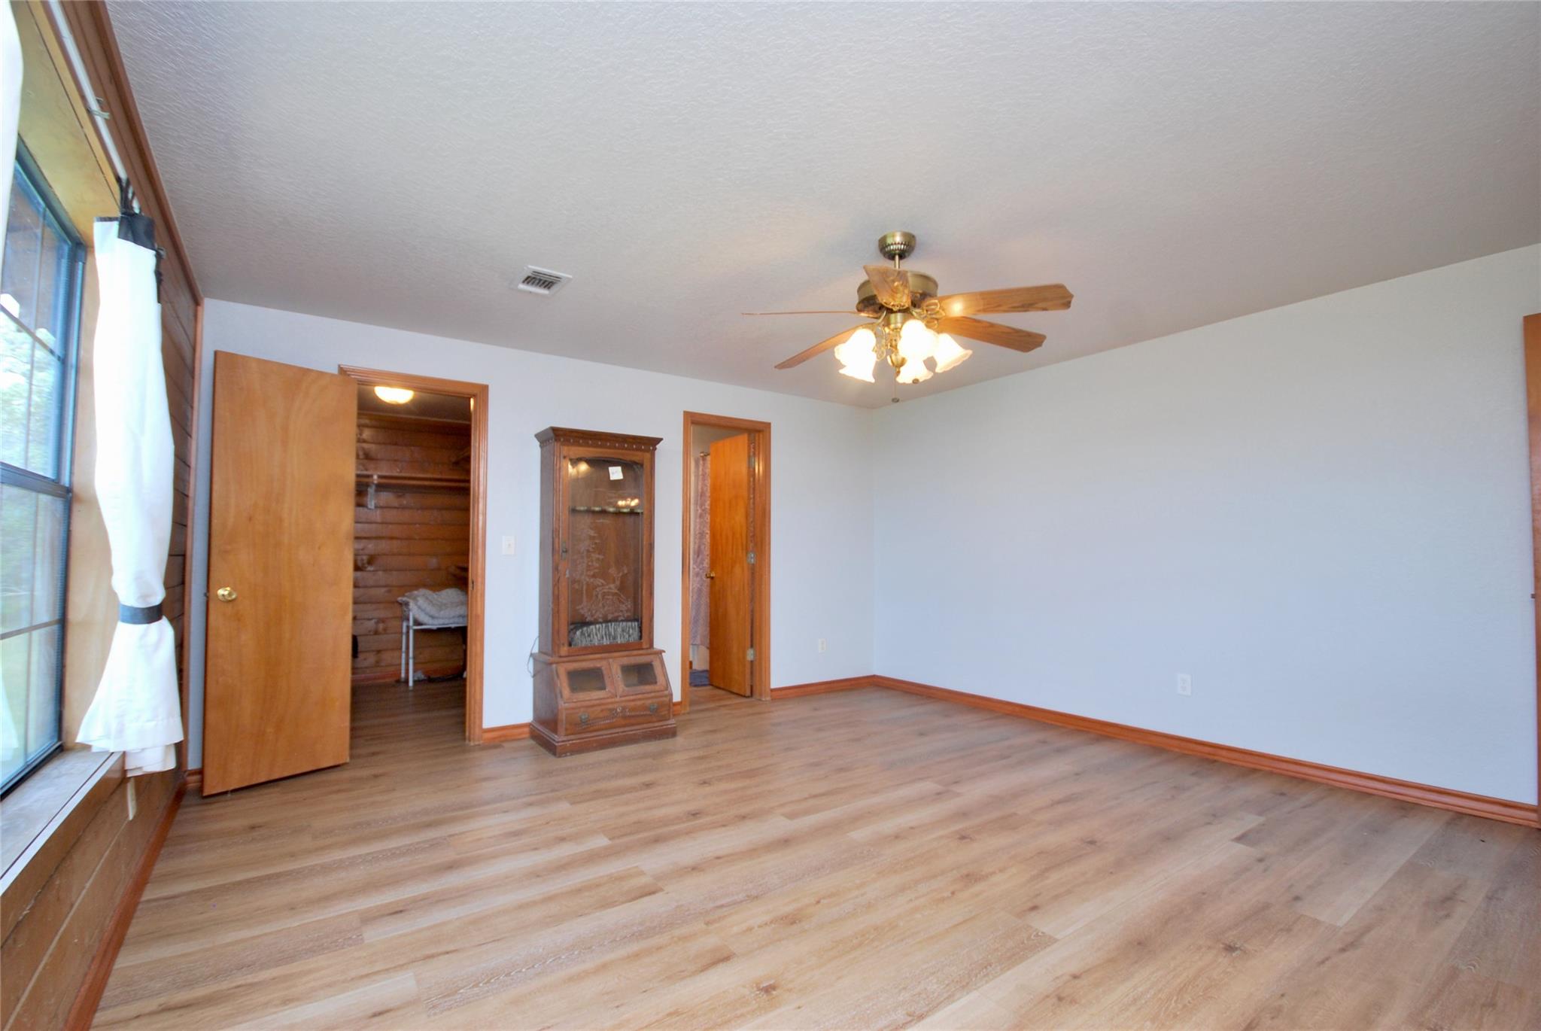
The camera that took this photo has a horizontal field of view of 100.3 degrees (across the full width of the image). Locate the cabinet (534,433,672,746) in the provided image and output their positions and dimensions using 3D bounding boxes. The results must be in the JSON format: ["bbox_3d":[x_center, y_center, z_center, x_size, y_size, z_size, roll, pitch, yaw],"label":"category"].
[{"bbox_3d":[-1.008,0.425,3.919,0.722,1.835,0.450,2,-3,-35],"label":"cabinet"}]

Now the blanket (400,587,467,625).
[{"bbox_3d":[-2.835,0.784,5.487,0.566,0.277,0.404,2,-3,-35],"label":"blanket"}]

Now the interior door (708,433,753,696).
[{"bbox_3d":[-0.338,0.383,5.187,0.040,2.031,0.600,2,-3,-35],"label":"interior door"}]

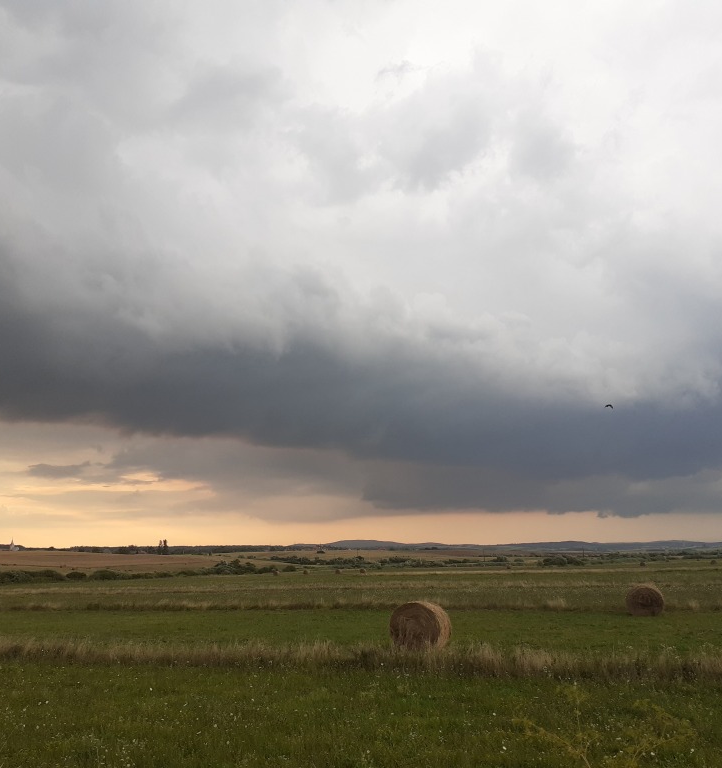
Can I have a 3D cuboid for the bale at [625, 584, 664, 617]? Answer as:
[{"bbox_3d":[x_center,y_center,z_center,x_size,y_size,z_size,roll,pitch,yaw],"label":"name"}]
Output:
[{"bbox_3d":[10.251,7.771,28.770,1.300,1.130,1.200,-4,-13,20],"label":"bale"}]

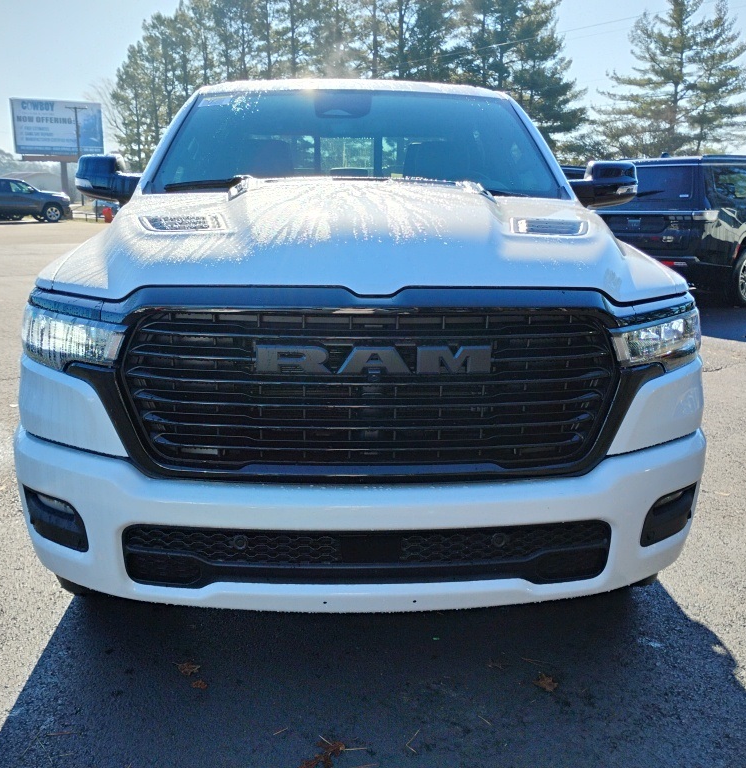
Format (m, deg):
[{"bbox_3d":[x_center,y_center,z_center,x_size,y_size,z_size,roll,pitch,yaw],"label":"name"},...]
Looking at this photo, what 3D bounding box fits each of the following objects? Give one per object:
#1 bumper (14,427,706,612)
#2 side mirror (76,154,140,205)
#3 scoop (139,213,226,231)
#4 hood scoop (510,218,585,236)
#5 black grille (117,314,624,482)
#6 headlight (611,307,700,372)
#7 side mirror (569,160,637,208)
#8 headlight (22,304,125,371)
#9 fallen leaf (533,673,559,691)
[{"bbox_3d":[-0.013,0.342,2.272,2.010,0.380,0.500,0,13,-2],"label":"bumper"},{"bbox_3d":[-1.137,-0.880,3.570,0.280,0.200,0.190,0,13,-2],"label":"side mirror"},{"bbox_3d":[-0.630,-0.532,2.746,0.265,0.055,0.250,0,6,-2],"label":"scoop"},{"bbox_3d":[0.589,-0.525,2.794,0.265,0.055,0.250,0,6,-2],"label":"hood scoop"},{"bbox_3d":[-0.005,0.014,2.094,1.280,0.430,0.180,0,13,-2],"label":"black grille"},{"bbox_3d":[0.794,-0.122,2.268,0.350,0.175,0.330,0,13,-2],"label":"headlight"},{"bbox_3d":[1.011,-0.876,3.654,0.280,0.200,0.190,0,13,-2],"label":"side mirror"},{"bbox_3d":[-0.815,-0.125,2.205,0.350,0.175,0.330,0,13,-2],"label":"headlight"},{"bbox_3d":[0.510,0.867,2.433,0.080,0.018,0.090,0,13,-2],"label":"fallen leaf"}]

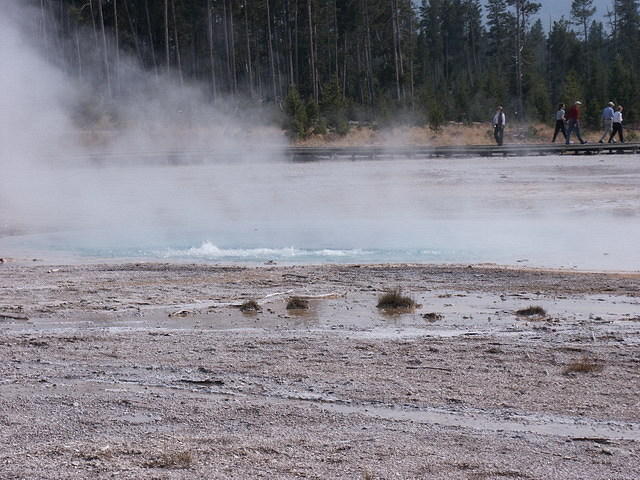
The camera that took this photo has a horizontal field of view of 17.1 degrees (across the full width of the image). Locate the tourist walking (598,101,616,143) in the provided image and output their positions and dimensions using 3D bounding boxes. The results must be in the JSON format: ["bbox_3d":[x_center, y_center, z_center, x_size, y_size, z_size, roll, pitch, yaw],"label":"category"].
[{"bbox_3d":[12.049,-4.908,89.000,0.720,1.754,0.540,-1,4,-14],"label":"tourist walking"}]

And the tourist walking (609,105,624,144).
[{"bbox_3d":[12.415,-4.830,89.000,0.640,1.582,0.480,-1,4,-14],"label":"tourist walking"}]

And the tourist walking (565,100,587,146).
[{"bbox_3d":[10.637,-4.842,88.000,0.840,1.780,0.560,-1,4,-8],"label":"tourist walking"}]

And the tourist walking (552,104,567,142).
[{"bbox_3d":[9.948,-4.805,88.000,0.640,1.622,0.480,-1,4,-10],"label":"tourist walking"}]

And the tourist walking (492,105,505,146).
[{"bbox_3d":[7.425,-4.716,88.000,0.520,1.660,0.360,1,4,10],"label":"tourist walking"}]

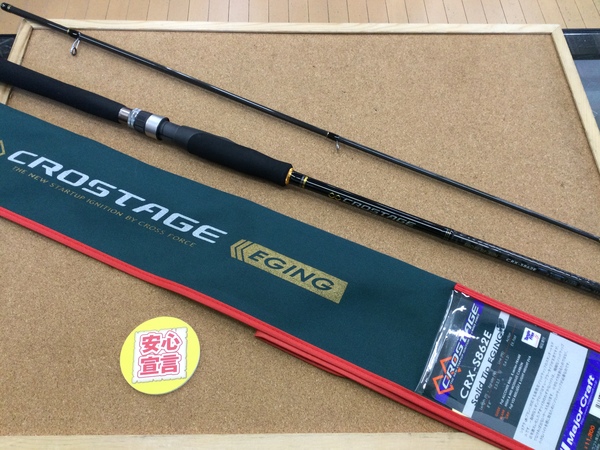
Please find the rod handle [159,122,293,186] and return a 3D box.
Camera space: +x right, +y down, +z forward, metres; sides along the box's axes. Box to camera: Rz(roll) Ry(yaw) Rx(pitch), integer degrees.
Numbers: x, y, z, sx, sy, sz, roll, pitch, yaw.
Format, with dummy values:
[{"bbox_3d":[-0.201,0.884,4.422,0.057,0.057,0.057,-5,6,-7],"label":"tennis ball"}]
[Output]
[{"bbox_3d":[-0.070,-0.067,0.493,0.133,0.026,0.026,21,62,11],"label":"rod handle"}]

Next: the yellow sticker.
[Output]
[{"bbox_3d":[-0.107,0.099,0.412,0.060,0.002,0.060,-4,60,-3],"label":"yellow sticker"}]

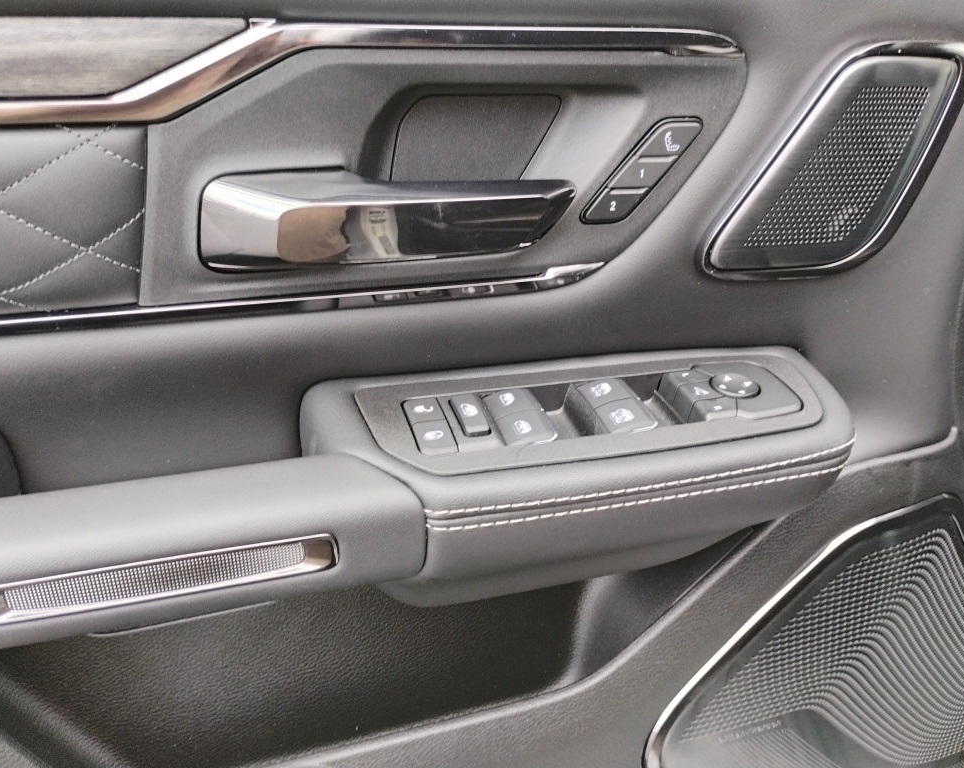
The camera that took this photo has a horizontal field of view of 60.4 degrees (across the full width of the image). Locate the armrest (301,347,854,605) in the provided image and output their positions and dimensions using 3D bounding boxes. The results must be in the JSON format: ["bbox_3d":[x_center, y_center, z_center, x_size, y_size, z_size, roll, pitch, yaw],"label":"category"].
[{"bbox_3d":[0.049,0.041,0.409,0.257,0.068,0.093,-6,32,-15],"label":"armrest"}]

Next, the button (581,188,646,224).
[{"bbox_3d":[0.065,-0.086,0.404,0.030,0.017,0.007,-6,32,-15],"label":"button"}]

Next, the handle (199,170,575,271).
[{"bbox_3d":[-0.039,-0.066,0.358,0.156,0.039,0.047,-6,32,-15],"label":"handle"}]

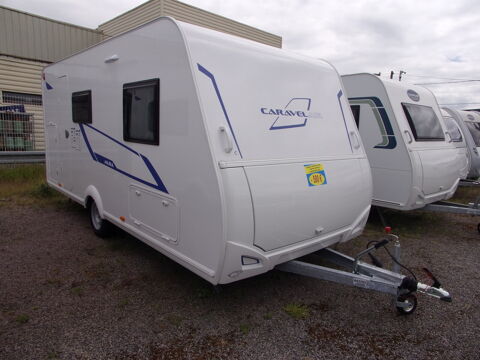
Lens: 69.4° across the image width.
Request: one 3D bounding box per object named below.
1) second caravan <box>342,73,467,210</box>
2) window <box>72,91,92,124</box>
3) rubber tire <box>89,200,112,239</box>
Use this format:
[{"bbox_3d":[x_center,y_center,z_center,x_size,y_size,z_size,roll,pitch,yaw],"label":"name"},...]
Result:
[{"bbox_3d":[1.954,-0.897,8.074,2.200,2.349,5.200,-5,9,-39],"label":"second caravan"},{"bbox_3d":[-2.224,-1.016,4.869,0.050,0.440,0.810,-5,12,-41],"label":"window"},{"bbox_3d":[-1.942,0.498,4.945,0.190,0.625,0.625,-5,12,-41],"label":"rubber tire"}]

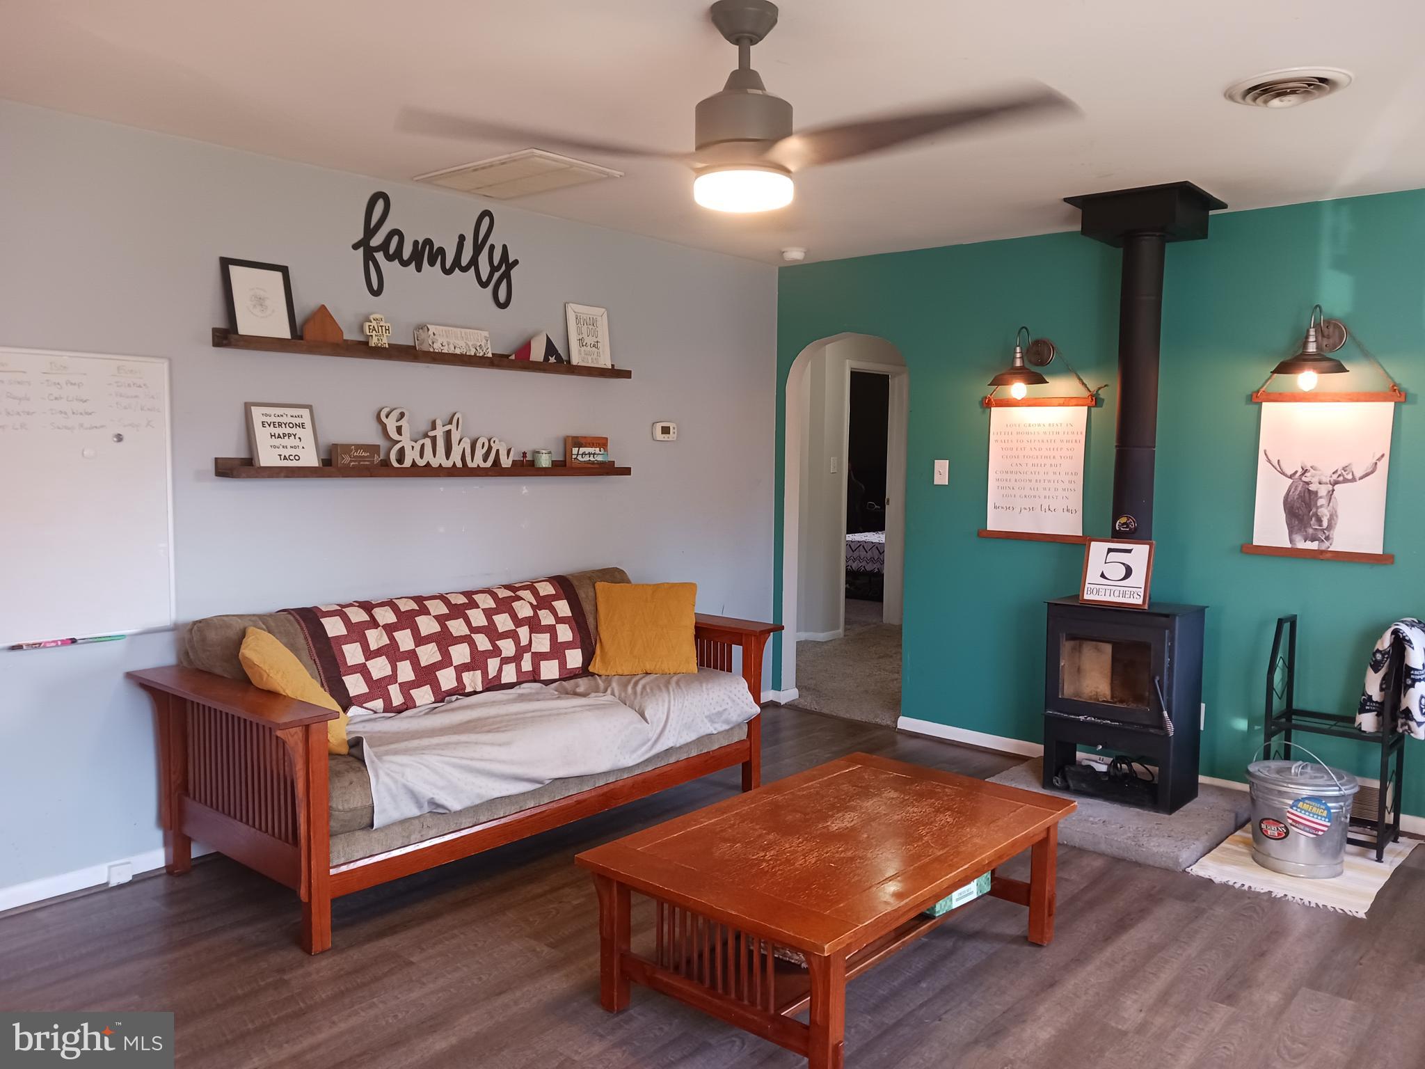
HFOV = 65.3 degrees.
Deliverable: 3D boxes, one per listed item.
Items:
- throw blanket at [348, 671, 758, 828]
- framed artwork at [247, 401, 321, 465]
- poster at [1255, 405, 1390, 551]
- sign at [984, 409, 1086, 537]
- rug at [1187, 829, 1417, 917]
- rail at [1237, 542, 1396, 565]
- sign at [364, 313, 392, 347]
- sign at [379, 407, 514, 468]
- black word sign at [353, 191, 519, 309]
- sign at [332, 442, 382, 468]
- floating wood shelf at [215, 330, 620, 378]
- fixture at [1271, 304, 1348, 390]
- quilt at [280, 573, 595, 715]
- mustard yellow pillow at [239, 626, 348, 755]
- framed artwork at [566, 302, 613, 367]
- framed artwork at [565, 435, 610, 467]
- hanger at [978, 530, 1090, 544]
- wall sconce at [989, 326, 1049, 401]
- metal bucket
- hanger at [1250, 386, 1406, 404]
[{"bbox_3d":[-0.600,0.678,4.084,0.571,0.246,1.773,5,6,40],"label":"throw blanket"},{"bbox_3d":[-1.507,-0.337,3.912,0.020,0.246,0.238,-14,-6,40],"label":"framed artwork"},{"bbox_3d":[2.360,-0.223,4.306,0.456,0.563,0.010,5,6,42],"label":"poster"},{"bbox_3d":[1.503,-0.295,5.143,0.468,0.591,0.012,5,6,40],"label":"sign"},{"bbox_3d":[2.129,1.148,3.981,0.553,0.009,0.903,5,6,42],"label":"rug"},{"bbox_3d":[2.352,0.077,4.331,0.532,0.034,0.020,5,6,42],"label":"rail"},{"bbox_3d":[-1.249,-0.745,4.146,0.030,0.150,0.106,5,6,40],"label":"sign"},{"bbox_3d":[-1.042,-0.367,4.404,0.027,0.248,0.621,5,6,42],"label":"sign"},{"bbox_3d":[-1.074,-1.111,4.388,0.013,0.375,0.770,5,6,42],"label":"black word sign"},{"bbox_3d":[-1.314,-0.278,4.114,0.044,0.107,0.171,5,6,42],"label":"sign"},{"bbox_3d":[-1.025,-0.703,4.407,0.128,0.069,1.871,5,6,40],"label":"floating wood shelf"},{"bbox_3d":[2.280,-0.693,4.178,0.284,0.320,0.433,5,6,40],"label":"fixture"},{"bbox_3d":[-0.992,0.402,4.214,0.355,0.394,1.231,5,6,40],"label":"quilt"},{"bbox_3d":[-1.272,0.487,3.446,0.138,0.438,0.438,-42,13,-17],"label":"mustard yellow pillow"},{"bbox_3d":[-0.556,-0.867,4.953,0.024,0.295,0.228,-4,0,42],"label":"framed artwork"},{"bbox_3d":[-0.565,-0.360,5.006,0.041,0.153,0.223,5,6,40],"label":"framed artwork"},{"bbox_3d":[1.490,0.014,5.174,0.547,0.037,0.022,5,6,40],"label":"hanger"},{"bbox_3d":[1.375,-0.759,4.915,0.294,0.332,0.375,5,6,42],"label":"wall sconce"},{"bbox_3d":[2.057,0.980,3.892,0.353,0.350,0.353,5,6,42],"label":"metal bucket"},{"bbox_3d":[2.366,-0.526,4.280,0.529,0.041,0.020,5,6,42],"label":"hanger"}]

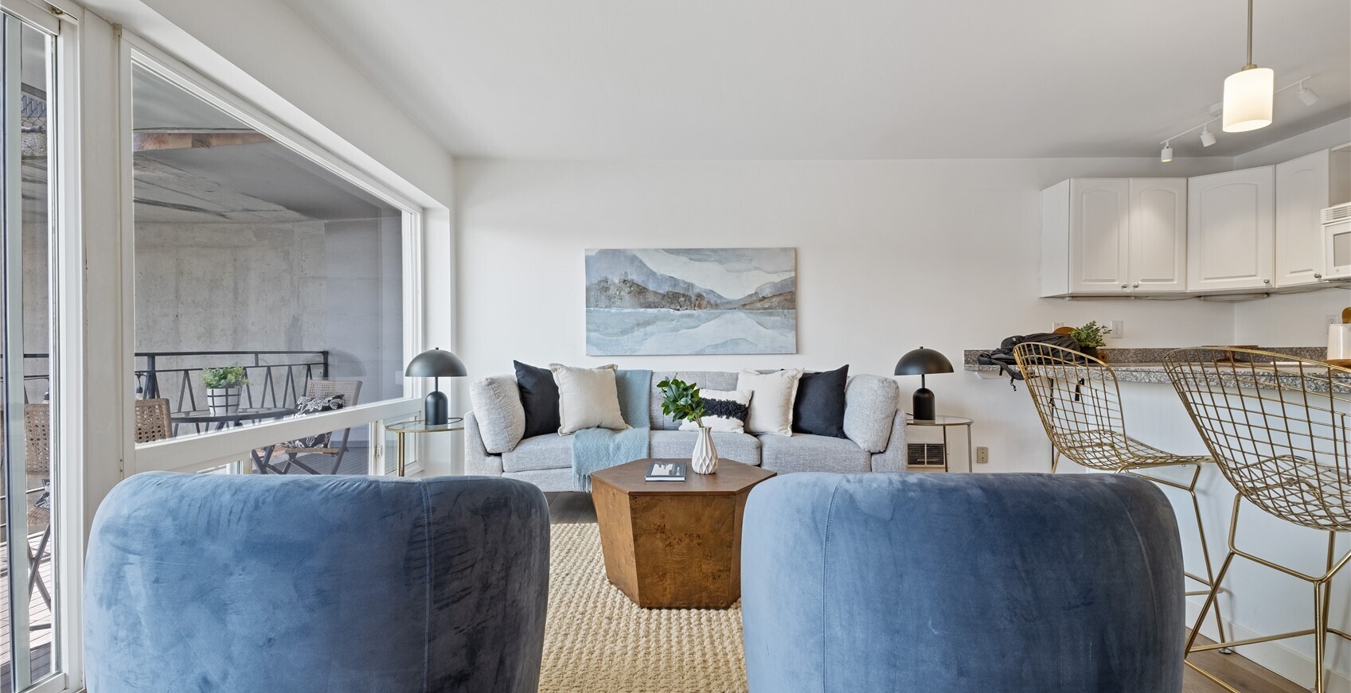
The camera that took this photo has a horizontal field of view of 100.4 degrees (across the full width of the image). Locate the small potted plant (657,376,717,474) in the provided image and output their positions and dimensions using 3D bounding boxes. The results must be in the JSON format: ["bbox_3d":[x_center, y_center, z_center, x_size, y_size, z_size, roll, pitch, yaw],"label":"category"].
[{"bbox_3d":[0.052,0.360,2.585,0.265,0.445,0.230,0,0,0],"label":"small potted plant"}]

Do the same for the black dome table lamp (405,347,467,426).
[{"bbox_3d":[-1.534,0.258,3.610,0.395,0.502,0.395,-1,-1,-1],"label":"black dome table lamp"}]

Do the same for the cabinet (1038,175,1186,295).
[{"bbox_3d":[3.059,-0.746,3.953,0.815,0.780,0.310,-1,-1,-1],"label":"cabinet"}]

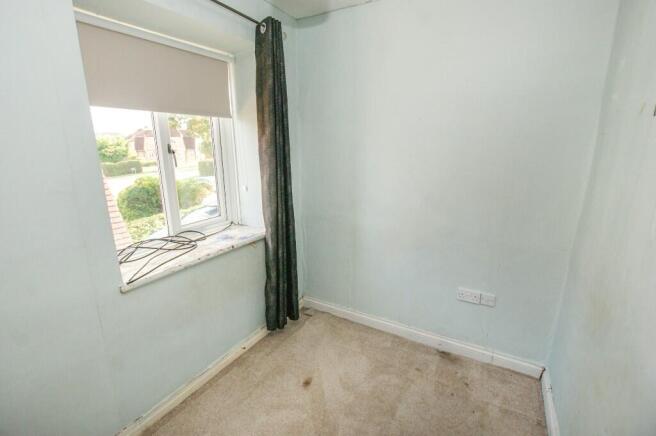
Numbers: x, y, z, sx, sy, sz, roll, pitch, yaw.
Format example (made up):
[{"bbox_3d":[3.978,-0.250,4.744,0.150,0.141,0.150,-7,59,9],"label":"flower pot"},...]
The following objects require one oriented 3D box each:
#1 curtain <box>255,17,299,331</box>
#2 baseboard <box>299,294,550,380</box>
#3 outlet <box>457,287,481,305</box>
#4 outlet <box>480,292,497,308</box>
[{"bbox_3d":[-0.361,-0.187,2.001,0.155,2.180,0.260,7,15,30],"label":"curtain"},{"bbox_3d":[0.559,0.889,2.157,1.825,0.088,0.018,7,15,30],"label":"baseboard"},{"bbox_3d":[0.949,0.529,1.838,0.146,0.087,0.012,7,15,30],"label":"outlet"},{"bbox_3d":[1.047,0.542,1.781,0.087,0.087,0.012,7,15,30],"label":"outlet"}]

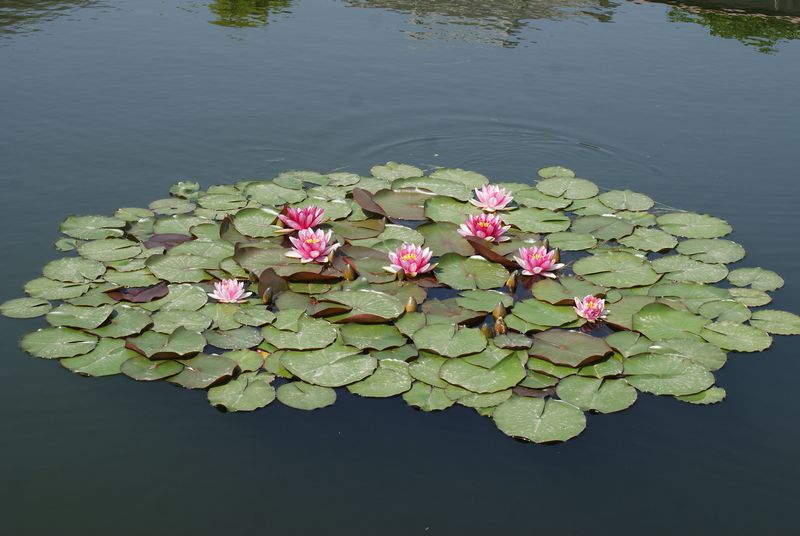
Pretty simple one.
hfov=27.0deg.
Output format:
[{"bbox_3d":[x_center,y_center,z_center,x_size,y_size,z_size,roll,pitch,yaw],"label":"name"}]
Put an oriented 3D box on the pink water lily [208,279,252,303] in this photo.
[{"bbox_3d":[-0.432,0.057,4.254,0.112,0.056,0.112,0,23,0],"label":"pink water lily"}]

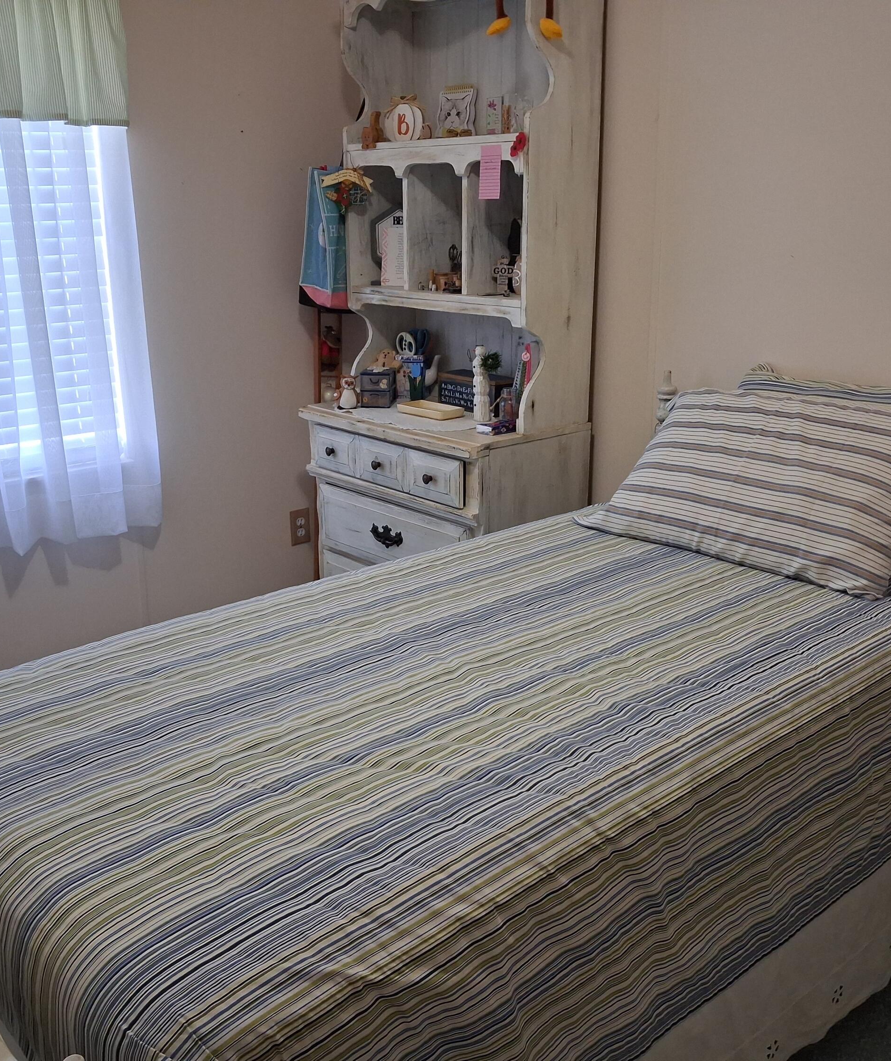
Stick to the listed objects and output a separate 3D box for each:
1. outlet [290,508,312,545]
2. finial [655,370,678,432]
[{"bbox_3d":[-0.496,-0.010,3.807,0.078,0.123,0.008,-14,21,-38],"label":"outlet"},{"bbox_3d":[0.558,-0.324,2.787,0.060,0.156,0.060,0,16,0],"label":"finial"}]

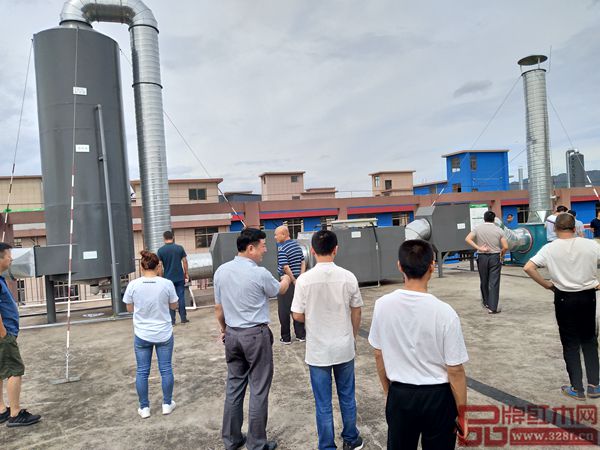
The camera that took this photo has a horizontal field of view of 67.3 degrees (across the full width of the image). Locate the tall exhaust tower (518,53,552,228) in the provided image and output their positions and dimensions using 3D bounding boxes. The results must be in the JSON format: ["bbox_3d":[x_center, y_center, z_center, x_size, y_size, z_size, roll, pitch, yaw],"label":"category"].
[{"bbox_3d":[6.806,-2.437,12.940,0.740,4.700,0.740,-3,1,18],"label":"tall exhaust tower"}]

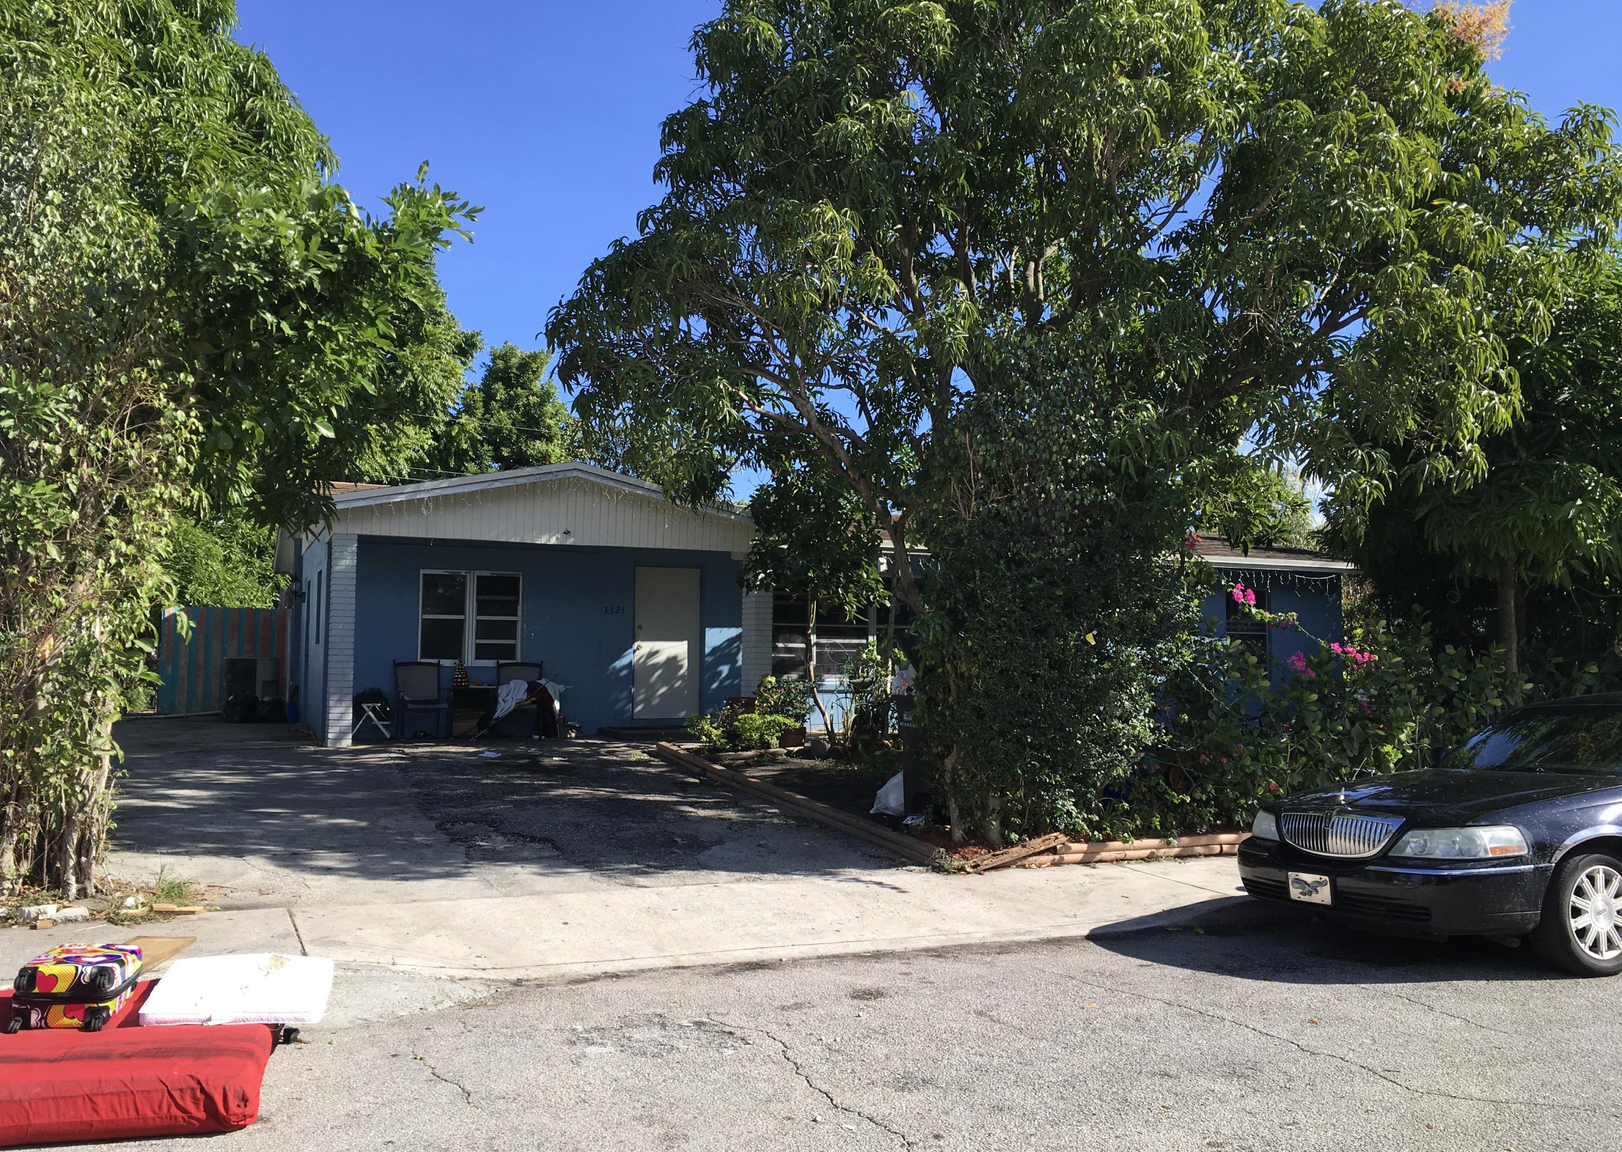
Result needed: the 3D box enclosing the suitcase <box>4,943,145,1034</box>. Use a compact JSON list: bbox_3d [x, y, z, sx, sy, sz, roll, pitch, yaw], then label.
[{"bbox_3d":[-2.691,1.501,5.016,0.360,0.235,0.490,1,-3,-15],"label":"suitcase"}]

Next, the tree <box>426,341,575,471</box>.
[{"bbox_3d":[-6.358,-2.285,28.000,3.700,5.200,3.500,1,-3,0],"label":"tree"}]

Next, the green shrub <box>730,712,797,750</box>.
[{"bbox_3d":[-0.517,1.744,15.200,0.780,0.440,0.680,1,-3,0],"label":"green shrub"}]

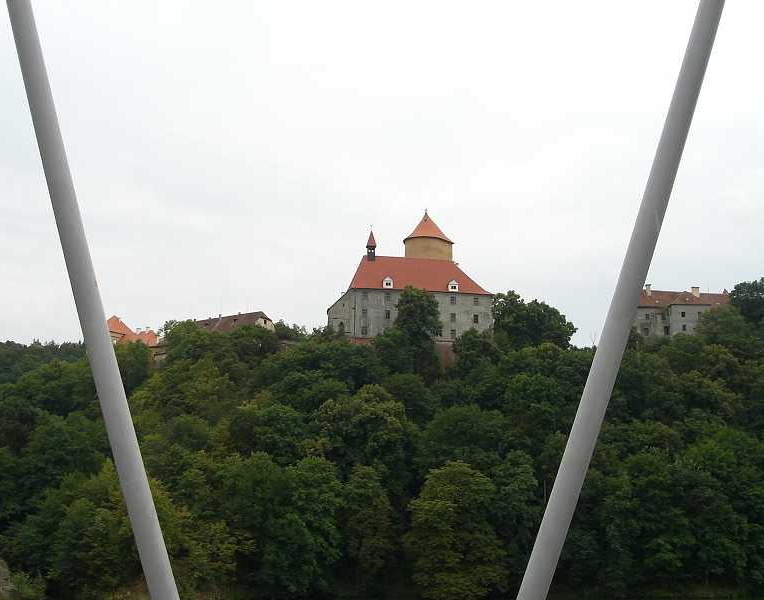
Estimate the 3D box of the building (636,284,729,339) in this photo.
[{"bbox_3d":[81.020,3.420,238.000,26.000,14.500,15.000,2,-9,-10],"label":"building"}]

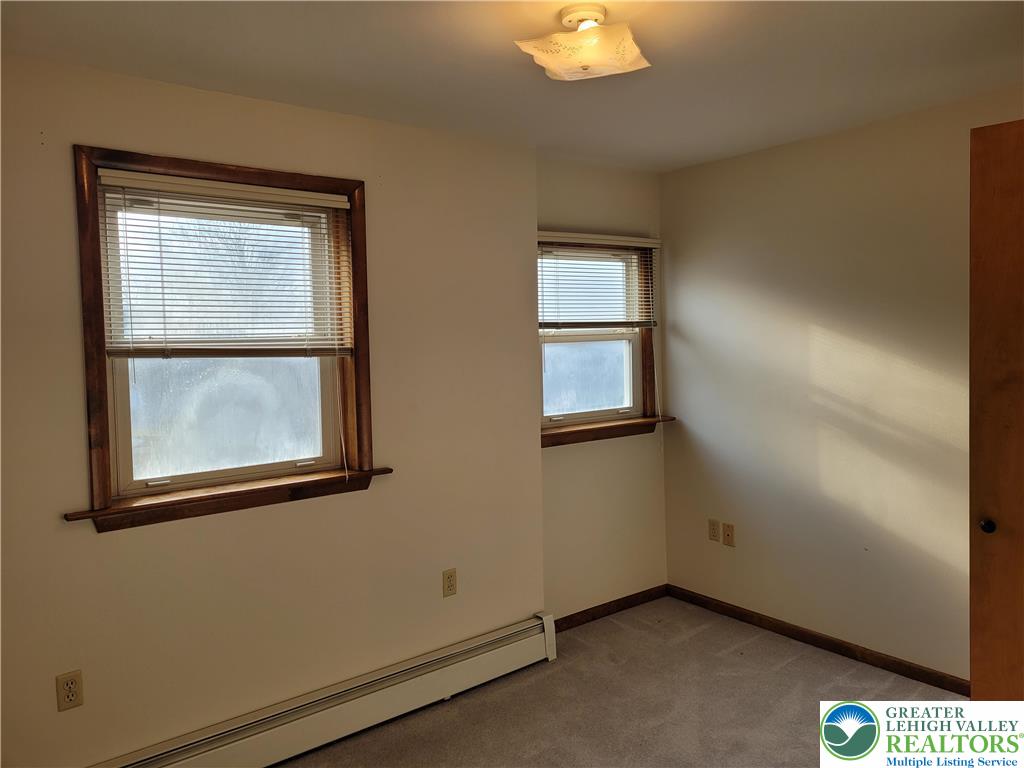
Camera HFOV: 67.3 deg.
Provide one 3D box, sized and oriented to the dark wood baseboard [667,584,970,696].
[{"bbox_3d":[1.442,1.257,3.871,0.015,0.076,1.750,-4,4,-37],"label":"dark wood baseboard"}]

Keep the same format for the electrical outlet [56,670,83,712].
[{"bbox_3d":[-1.404,0.977,2.443,0.070,0.114,0.009,-4,4,-40],"label":"electrical outlet"}]

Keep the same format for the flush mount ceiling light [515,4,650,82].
[{"bbox_3d":[0.201,-0.933,2.085,0.305,0.165,0.305,0,3,21],"label":"flush mount ceiling light"}]

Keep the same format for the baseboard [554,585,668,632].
[{"bbox_3d":[0.534,1.257,4.240,1.034,0.076,0.015,-4,4,-40],"label":"baseboard"}]

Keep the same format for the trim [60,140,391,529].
[{"bbox_3d":[-0.974,-0.162,2.783,1.178,1.233,0.120,-4,4,-40],"label":"trim"}]

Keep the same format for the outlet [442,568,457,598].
[{"bbox_3d":[-0.271,0.880,3.393,0.070,0.114,0.009,-4,4,-40],"label":"outlet"}]

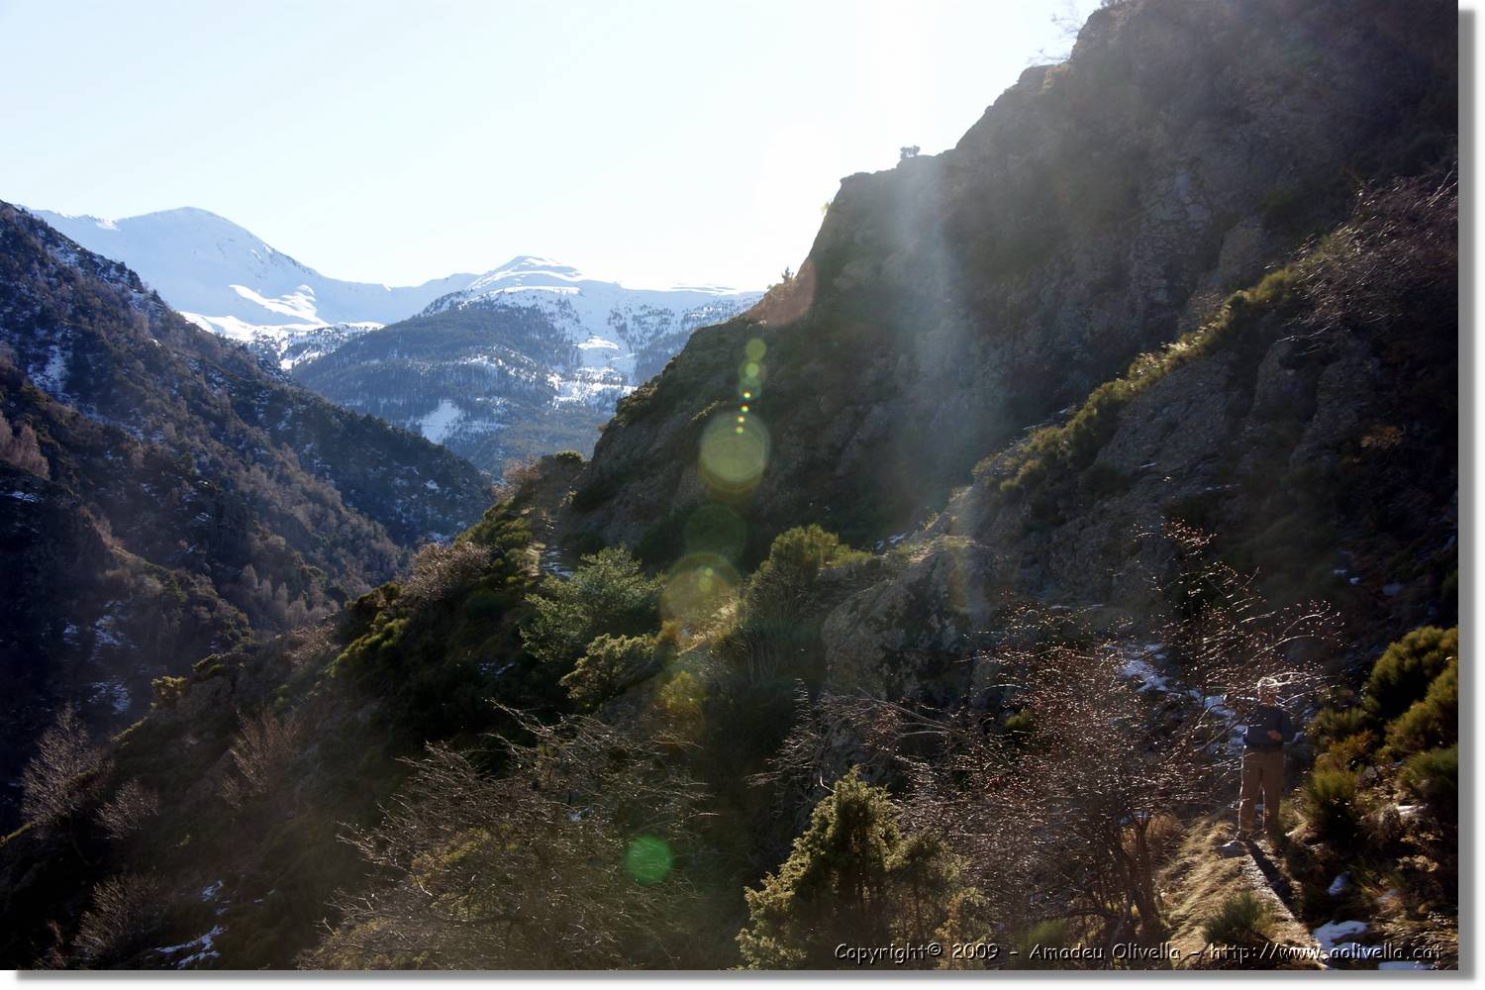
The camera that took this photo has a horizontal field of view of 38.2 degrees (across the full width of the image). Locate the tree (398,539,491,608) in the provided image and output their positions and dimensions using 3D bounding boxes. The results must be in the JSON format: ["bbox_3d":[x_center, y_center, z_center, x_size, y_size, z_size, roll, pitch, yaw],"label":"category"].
[{"bbox_3d":[-10.642,2.792,77.000,3.350,2.400,3.000,0,2,0],"label":"tree"}]

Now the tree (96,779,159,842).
[{"bbox_3d":[-23.773,12.216,83.000,2.500,2.400,2.400,0,2,0],"label":"tree"}]

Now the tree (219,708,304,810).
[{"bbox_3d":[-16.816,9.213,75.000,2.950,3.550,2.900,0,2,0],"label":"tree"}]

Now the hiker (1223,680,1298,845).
[{"bbox_3d":[5.483,2.770,22.500,0.580,1.730,0.400,1,2,22],"label":"hiker"}]

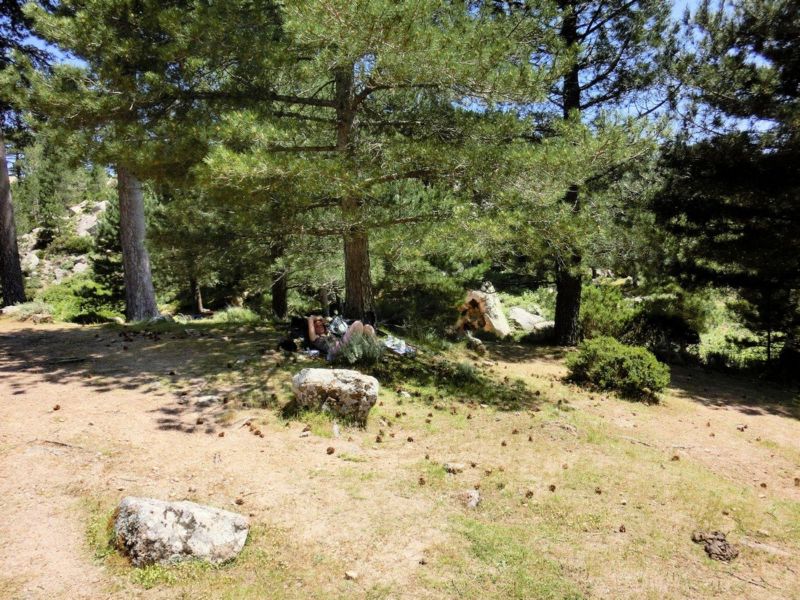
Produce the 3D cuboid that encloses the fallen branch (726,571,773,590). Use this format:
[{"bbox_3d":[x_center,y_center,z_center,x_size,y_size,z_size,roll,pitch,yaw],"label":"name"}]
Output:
[{"bbox_3d":[1.564,1.244,2.900,0.030,0.020,0.200,-5,7,-39],"label":"fallen branch"}]

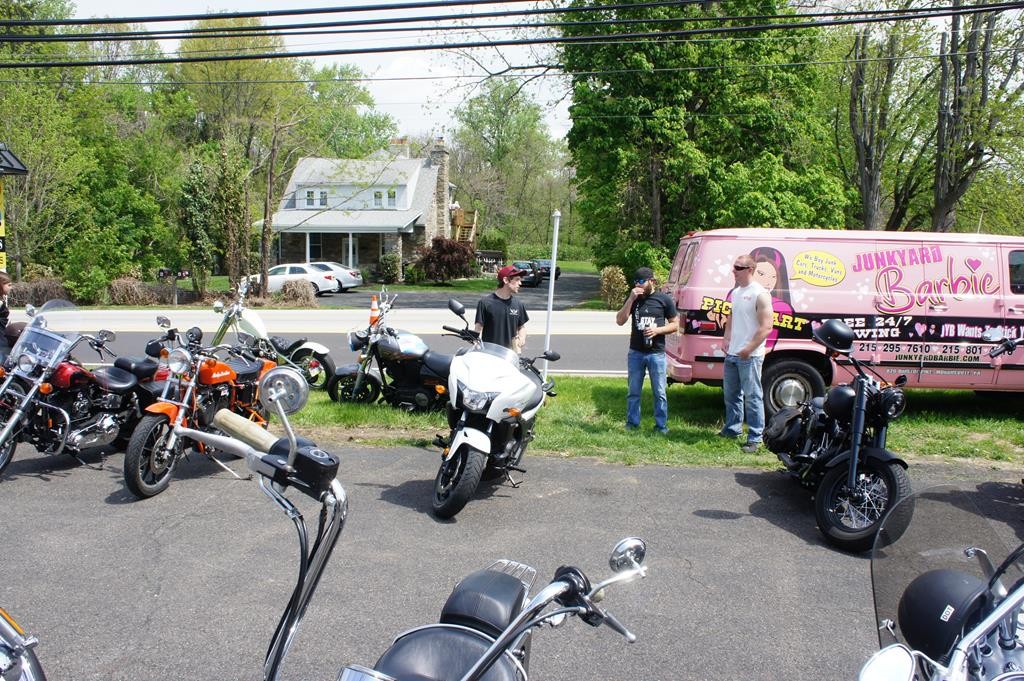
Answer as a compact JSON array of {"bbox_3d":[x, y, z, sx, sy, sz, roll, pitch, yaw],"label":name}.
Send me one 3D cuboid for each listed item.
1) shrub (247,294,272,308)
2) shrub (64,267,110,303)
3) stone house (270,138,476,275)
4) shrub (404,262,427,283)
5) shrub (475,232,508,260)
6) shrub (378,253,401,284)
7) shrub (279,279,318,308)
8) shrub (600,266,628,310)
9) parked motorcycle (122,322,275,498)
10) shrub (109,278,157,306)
[{"bbox_3d":[-8.300,-1.280,29.100,0.900,0.470,0.750,0,5,0],"label":"shrub"},{"bbox_3d":[-14.928,-1.921,30.937,1.600,1.350,1.450,1,5,0],"label":"shrub"},{"bbox_3d":[-9.100,-8.000,54.000,10.000,8.600,11.000,1,5,6],"label":"stone house"},{"bbox_3d":[-5.578,-3.893,50.942,1.300,1.250,1.200,1,5,0],"label":"shrub"},{"bbox_3d":[-1.444,-6.788,65.883,2.400,2.500,2.300,1,5,0],"label":"shrub"},{"bbox_3d":[-6.470,-3.800,46.500,1.200,1.700,1.200,0,5,0],"label":"shrub"},{"bbox_3d":[-7.100,-1.560,29.300,1.300,1.000,1.200,0,5,0],"label":"shrub"},{"bbox_3d":[3.442,-1.753,29.431,0.950,1.470,0.950,1,5,0],"label":"shrub"},{"bbox_3d":[-2.550,0.530,7.550,0.820,1.200,2.150,2,5,16],"label":"parked motorcycle"},{"bbox_3d":[-12.900,-1.630,30.000,1.700,0.970,1.200,0,5,0],"label":"shrub"}]

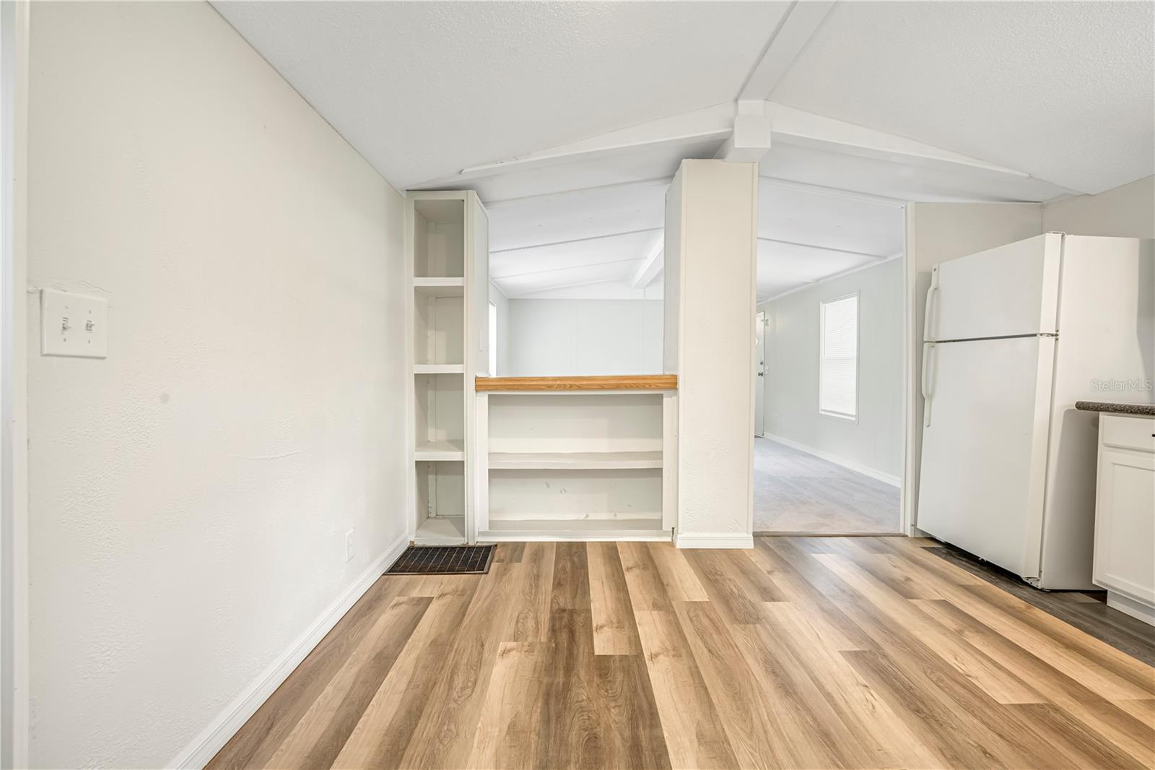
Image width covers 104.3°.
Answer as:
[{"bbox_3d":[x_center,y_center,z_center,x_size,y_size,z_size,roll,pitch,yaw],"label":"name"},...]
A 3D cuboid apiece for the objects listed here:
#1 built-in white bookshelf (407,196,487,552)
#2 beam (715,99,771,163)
[{"bbox_3d":[-0.806,-0.093,2.842,0.427,2.067,0.432,0,2,-1],"label":"built-in white bookshelf"},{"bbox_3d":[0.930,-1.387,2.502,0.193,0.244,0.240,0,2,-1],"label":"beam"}]

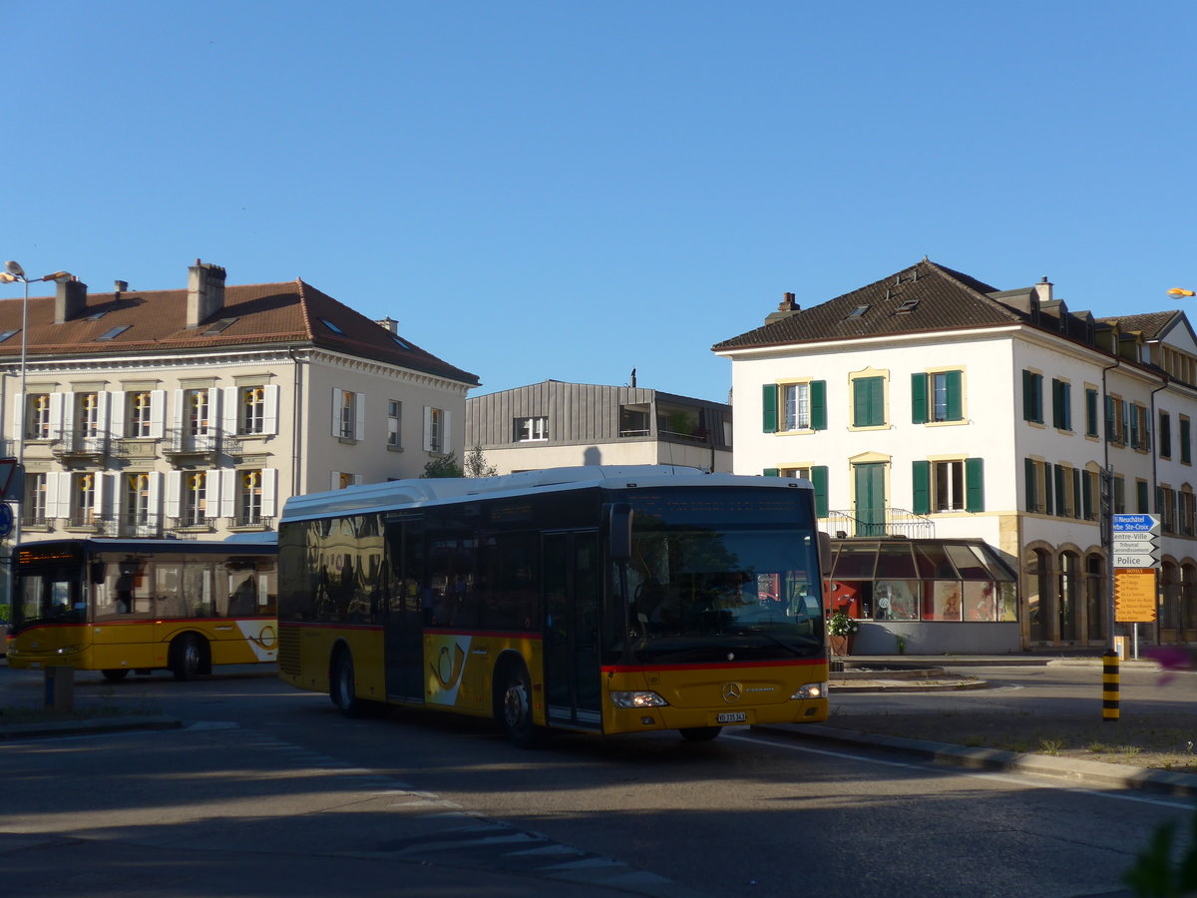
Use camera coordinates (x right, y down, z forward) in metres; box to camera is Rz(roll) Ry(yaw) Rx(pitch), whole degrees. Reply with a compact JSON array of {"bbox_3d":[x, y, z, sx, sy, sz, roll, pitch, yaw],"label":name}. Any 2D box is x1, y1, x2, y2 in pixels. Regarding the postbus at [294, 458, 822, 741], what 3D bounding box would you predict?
[{"bbox_3d":[-1.160,1.880,25.245,2.550,3.080,11.950,1,-4,-25],"label":"postbus"}]

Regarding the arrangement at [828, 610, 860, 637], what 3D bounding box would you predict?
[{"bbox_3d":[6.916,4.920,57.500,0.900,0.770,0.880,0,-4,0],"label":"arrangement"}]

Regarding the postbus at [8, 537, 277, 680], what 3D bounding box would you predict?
[{"bbox_3d":[-6.984,3.273,43.527,2.550,3.020,12.000,-4,-5,38],"label":"postbus"}]

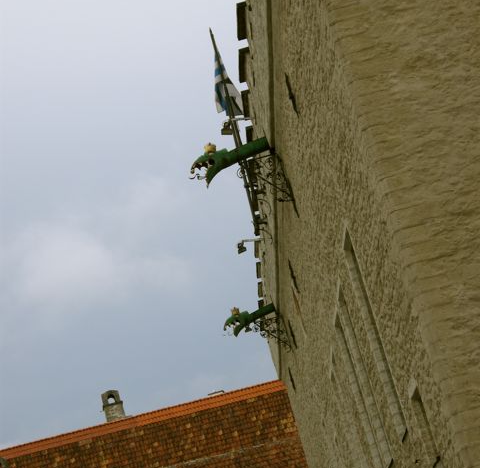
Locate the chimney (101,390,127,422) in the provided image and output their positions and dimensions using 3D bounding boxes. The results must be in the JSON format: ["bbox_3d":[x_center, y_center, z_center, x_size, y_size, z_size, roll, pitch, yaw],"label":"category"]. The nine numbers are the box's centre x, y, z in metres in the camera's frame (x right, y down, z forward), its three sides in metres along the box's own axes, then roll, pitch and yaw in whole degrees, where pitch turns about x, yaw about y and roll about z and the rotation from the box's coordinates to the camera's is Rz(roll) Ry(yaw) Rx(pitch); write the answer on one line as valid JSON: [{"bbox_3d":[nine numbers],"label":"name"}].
[{"bbox_3d":[-6.130,8.433,78.500,0.950,1.500,0.930,-14,-16,-2],"label":"chimney"}]

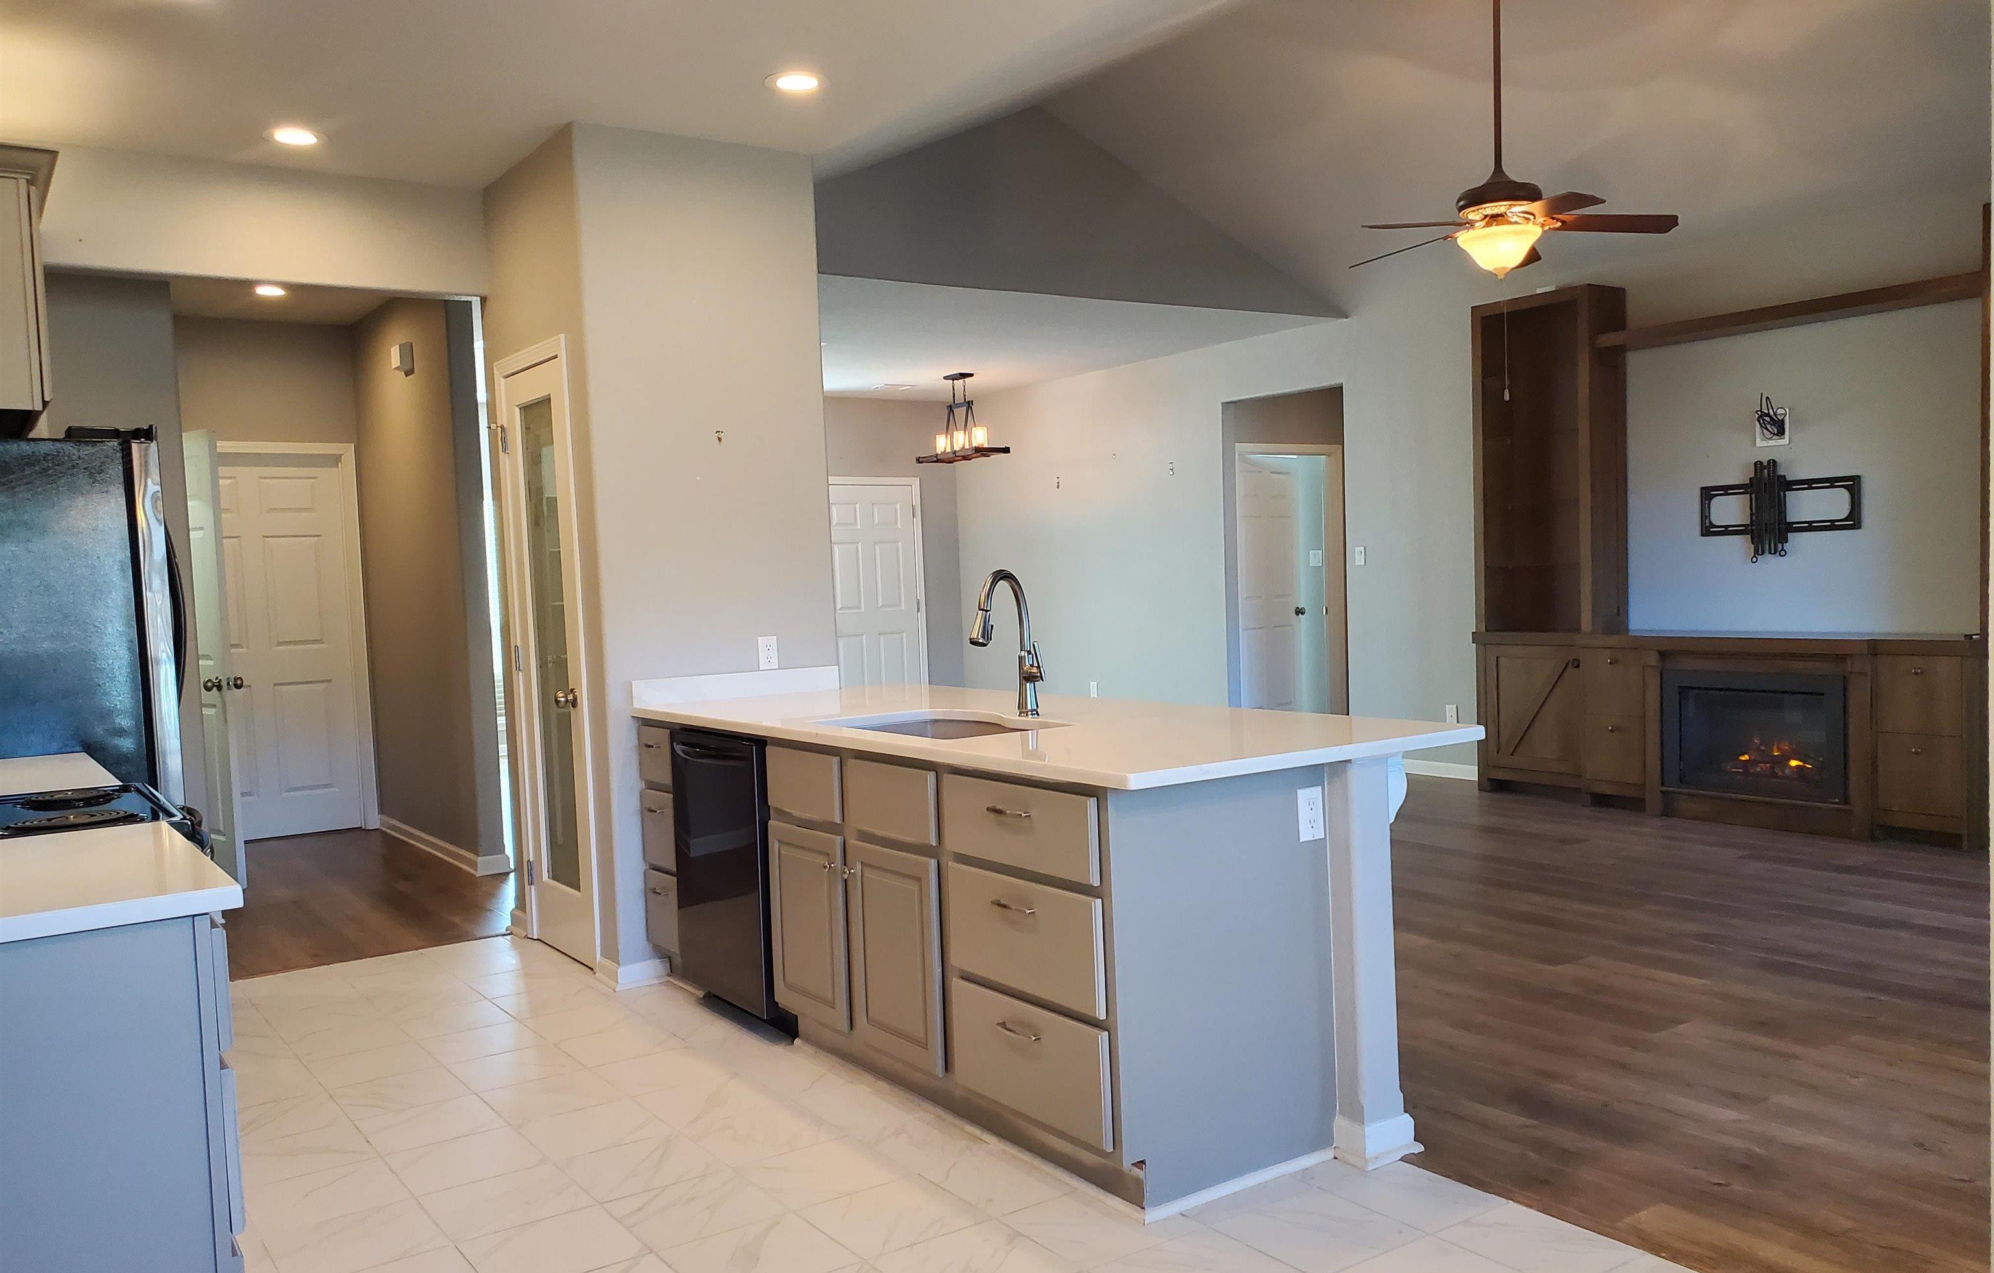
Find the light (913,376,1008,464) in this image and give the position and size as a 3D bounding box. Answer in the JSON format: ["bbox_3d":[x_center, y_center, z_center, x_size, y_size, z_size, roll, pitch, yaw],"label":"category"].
[{"bbox_3d":[-0.268,-1.594,11.077,0.310,0.650,0.830,-4,3,-34],"label":"light"}]

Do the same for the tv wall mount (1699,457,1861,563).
[{"bbox_3d":[3.621,-0.593,6.936,0.100,0.462,0.757,-4,3,-34],"label":"tv wall mount"}]

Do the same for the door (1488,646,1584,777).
[{"bbox_3d":[2.813,0.377,7.844,0.035,0.665,0.580,-4,3,-34],"label":"door"}]

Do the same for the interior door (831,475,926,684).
[{"bbox_3d":[-1.031,-0.216,12.283,0.950,2.060,0.060,-4,3,-34],"label":"interior door"}]

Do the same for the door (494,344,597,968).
[{"bbox_3d":[-1.594,0.086,5.330,0.060,2.090,0.700,-4,3,-34],"label":"door"}]

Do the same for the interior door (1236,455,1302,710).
[{"bbox_3d":[1.952,-0.266,10.800,0.790,2.030,0.045,-5,3,-44],"label":"interior door"}]

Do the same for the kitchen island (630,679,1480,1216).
[{"bbox_3d":[-0.042,0.664,4.115,0.980,0.910,2.530,-4,3,-34],"label":"kitchen island"}]

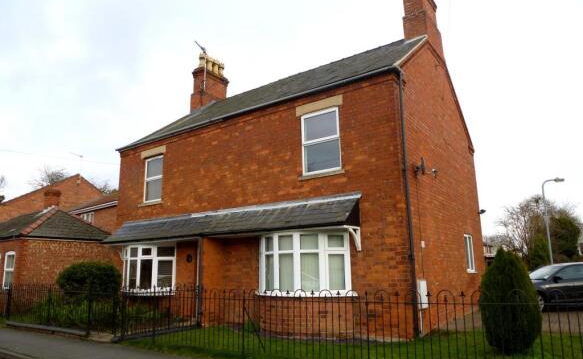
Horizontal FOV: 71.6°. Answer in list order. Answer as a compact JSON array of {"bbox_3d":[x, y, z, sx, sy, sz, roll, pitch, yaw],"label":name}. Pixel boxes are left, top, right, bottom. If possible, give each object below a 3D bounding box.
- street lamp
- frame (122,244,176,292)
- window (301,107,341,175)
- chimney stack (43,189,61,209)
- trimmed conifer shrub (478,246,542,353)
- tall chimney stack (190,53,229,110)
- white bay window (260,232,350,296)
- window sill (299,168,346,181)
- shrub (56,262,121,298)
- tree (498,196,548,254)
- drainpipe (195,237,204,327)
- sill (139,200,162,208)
[{"bbox_3d":[14.587,2.825,21.896,1.150,5.833,0.250,-1,-12,0],"label":"street lamp"},{"bbox_3d":[-4.620,2.834,12.606,2.500,1.459,0.450,-9,-14,33],"label":"frame"},{"bbox_3d":[0.738,-0.908,9.923,1.050,1.550,0.100,-9,-14,33],"label":"window"},{"bbox_3d":[-9.125,0.762,15.397,0.580,0.850,0.580,-9,-14,33],"label":"chimney stack"},{"bbox_3d":[3.635,1.994,6.767,0.994,1.665,0.994,-9,-14,33],"label":"trimmed conifer shrub"},{"bbox_3d":[-3.775,-4.271,19.026,0.720,2.804,1.750,-9,-14,33],"label":"tall chimney stack"},{"bbox_3d":[0.160,1.988,9.443,2.550,1.429,0.480,-9,-14,33],"label":"white bay window"},{"bbox_3d":[0.716,-0.121,9.683,1.240,0.090,0.160,-9,-14,33],"label":"window sill"},{"bbox_3d":[-6.105,3.296,12.062,1.898,1.661,1.803,-9,-14,33],"label":"shrub"},{"bbox_3d":[16.025,4.044,27.789,3.700,5.830,3.700,-9,-14,33],"label":"tree"},{"bbox_3d":[-2.353,2.598,10.421,0.080,2.190,0.080,-9,-14,33],"label":"drainpipe"},{"bbox_3d":[-4.610,0.775,13.216,1.240,0.090,0.160,-9,-14,33],"label":"sill"}]

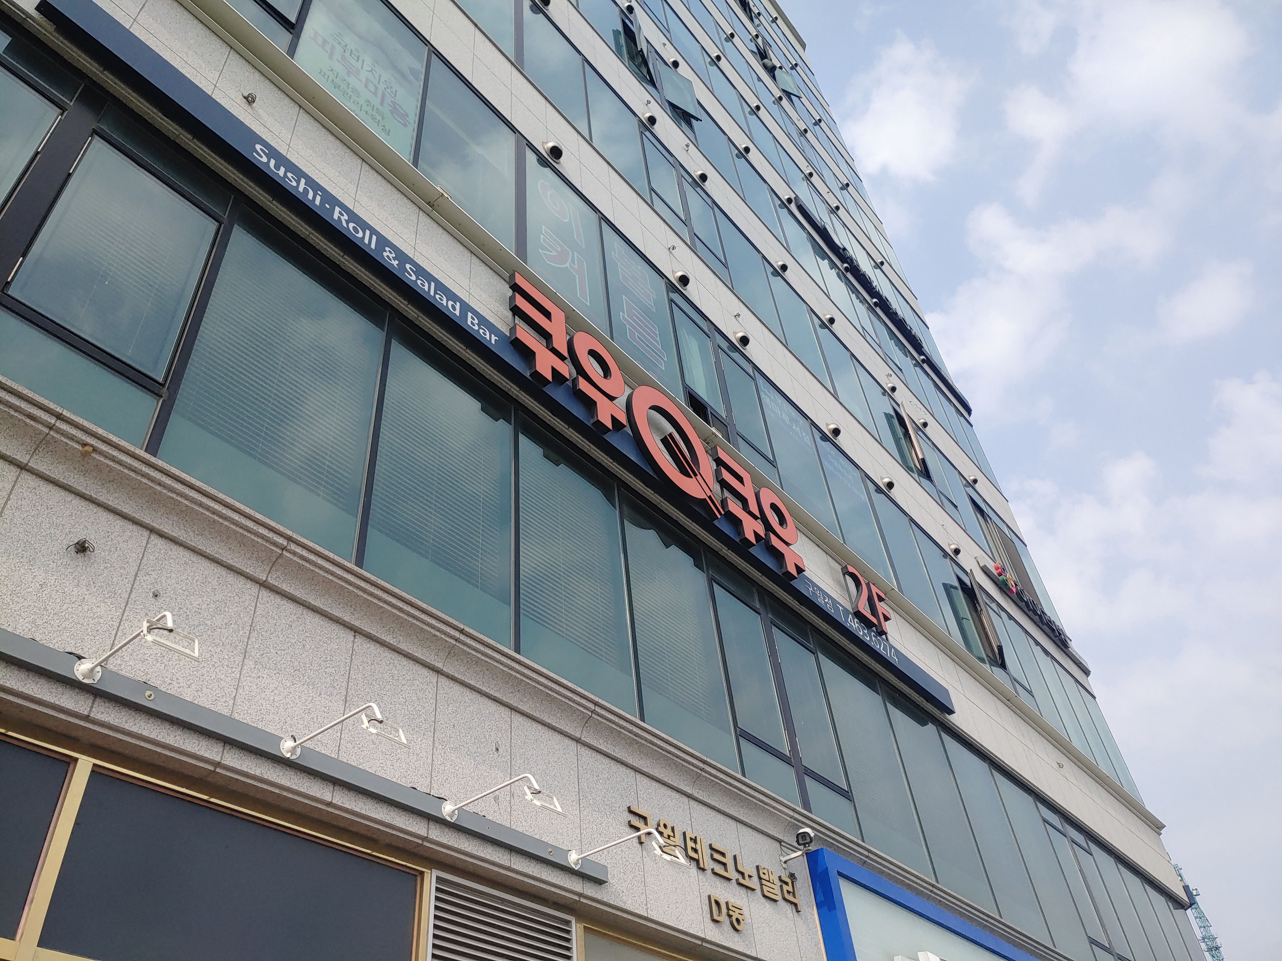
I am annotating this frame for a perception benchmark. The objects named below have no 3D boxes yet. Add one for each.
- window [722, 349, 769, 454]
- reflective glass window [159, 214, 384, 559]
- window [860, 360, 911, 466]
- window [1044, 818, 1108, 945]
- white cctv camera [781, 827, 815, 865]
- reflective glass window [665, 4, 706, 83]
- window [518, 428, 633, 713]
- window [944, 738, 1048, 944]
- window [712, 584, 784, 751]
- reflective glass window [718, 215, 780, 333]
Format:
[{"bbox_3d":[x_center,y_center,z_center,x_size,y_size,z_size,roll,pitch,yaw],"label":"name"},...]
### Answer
[{"bbox_3d":[1.205,-0.919,11.148,0.100,1.472,0.687,-33,-50,25],"label":"window"},{"bbox_3d":[-2.010,-0.573,5.507,0.100,2.014,1.129,-32,-49,26],"label":"reflective glass window"},{"bbox_3d":[4.392,-1.229,17.349,0.100,2.126,1.177,-33,-50,25],"label":"window"},{"bbox_3d":[6.083,5.635,13.435,0.100,1.537,0.799,-32,-49,25],"label":"window"},{"bbox_3d":[1.146,2.643,6.968,0.270,0.230,0.230,-23,-45,17],"label":"white cctv camera"},{"bbox_3d":[0.957,-9.275,20.496,0.100,2.302,1.278,-32,-49,26],"label":"reflective glass window"},{"bbox_3d":[-0.490,0.596,6.881,0.100,2.018,1.107,-32,-49,26],"label":"window"},{"bbox_3d":[3.818,3.829,10.404,0.100,1.992,1.228,-33,-50,25],"label":"window"},{"bbox_3d":[0.860,1.483,7.781,0.100,1.328,0.681,-33,-50,25],"label":"window"},{"bbox_3d":[1.782,-3.489,16.120,0.100,2.359,1.308,-32,-49,25],"label":"reflective glass window"}]

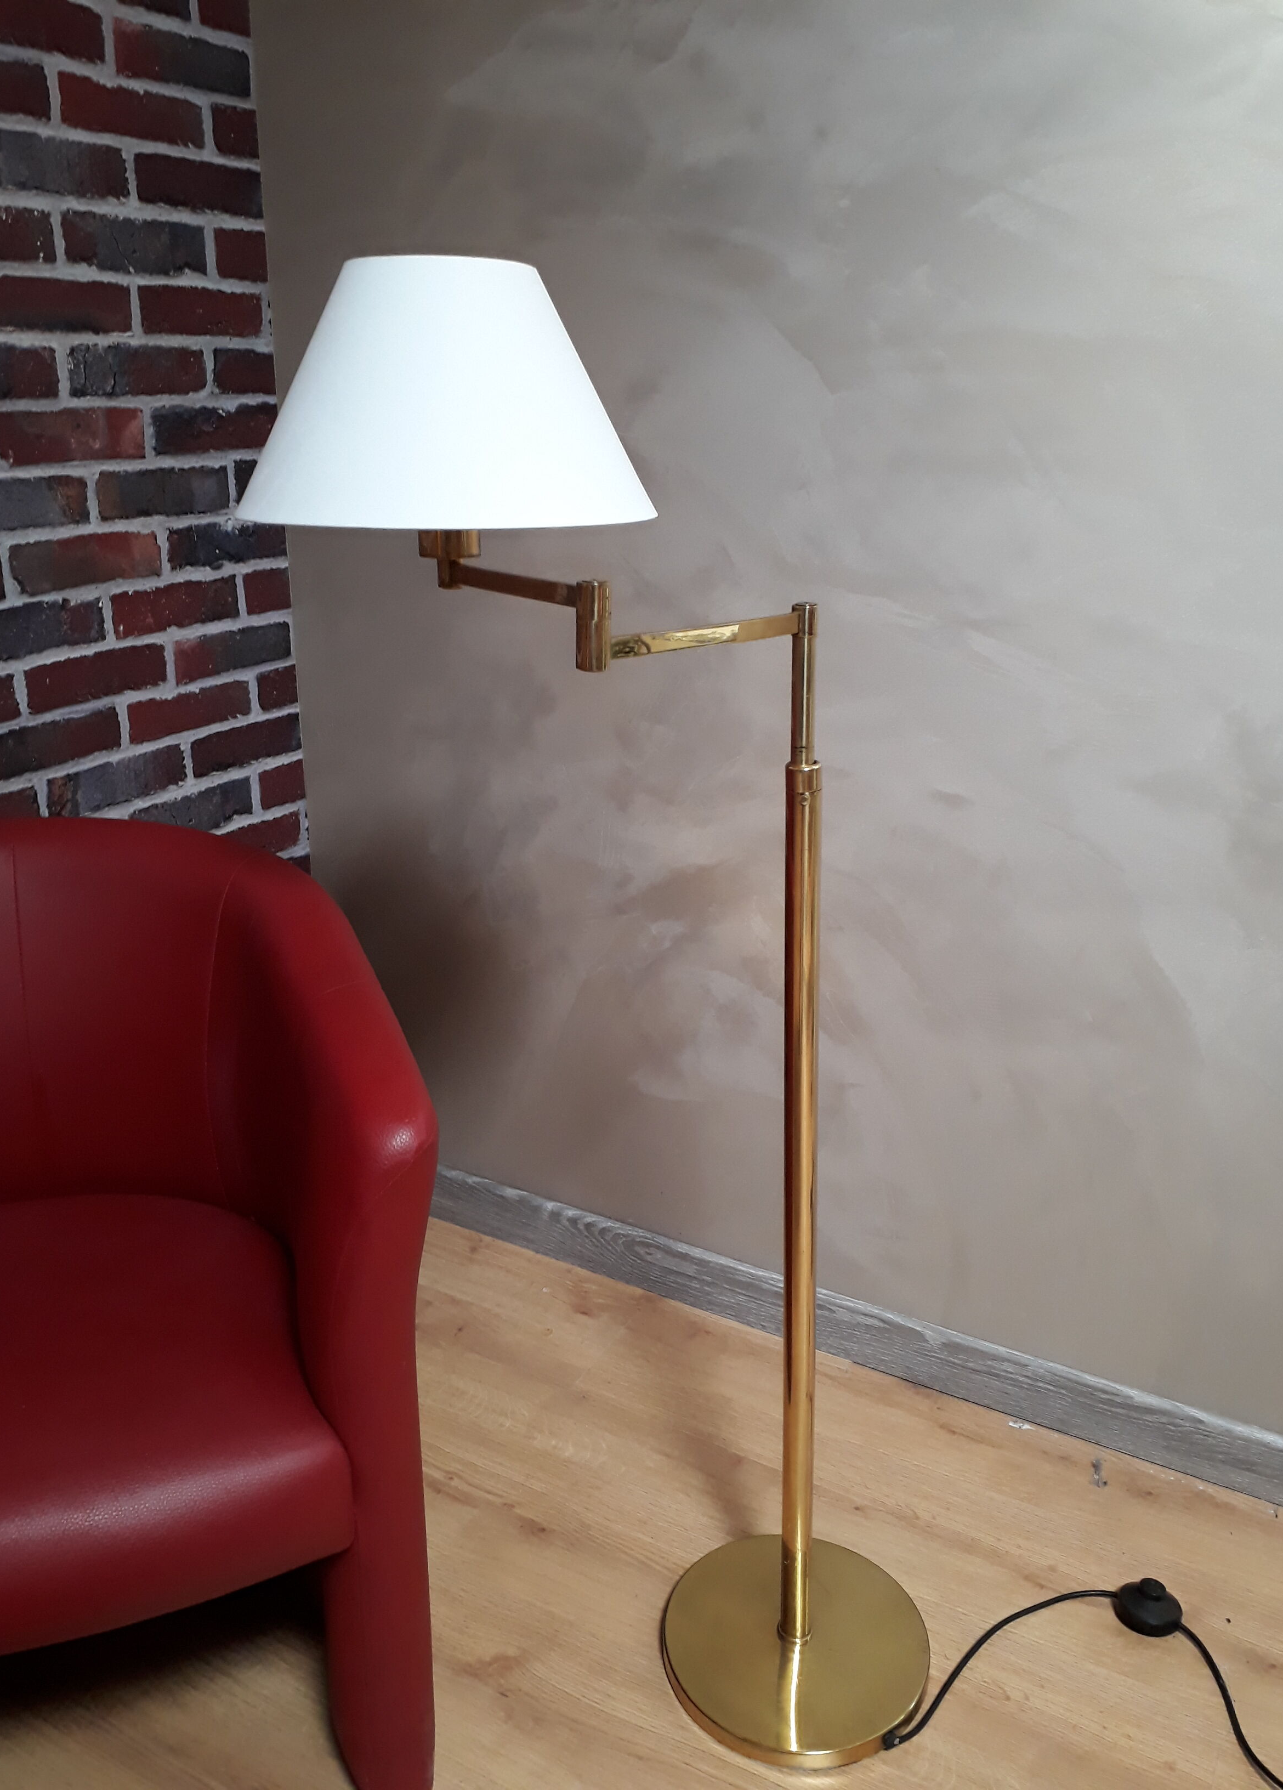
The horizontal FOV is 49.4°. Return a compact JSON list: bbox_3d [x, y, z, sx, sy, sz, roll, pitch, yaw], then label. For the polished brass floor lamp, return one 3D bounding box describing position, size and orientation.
[{"bbox_3d":[-0.009,0.154,1.202,0.604,1.271,0.318,1,19,2],"label":"polished brass floor lamp"}]

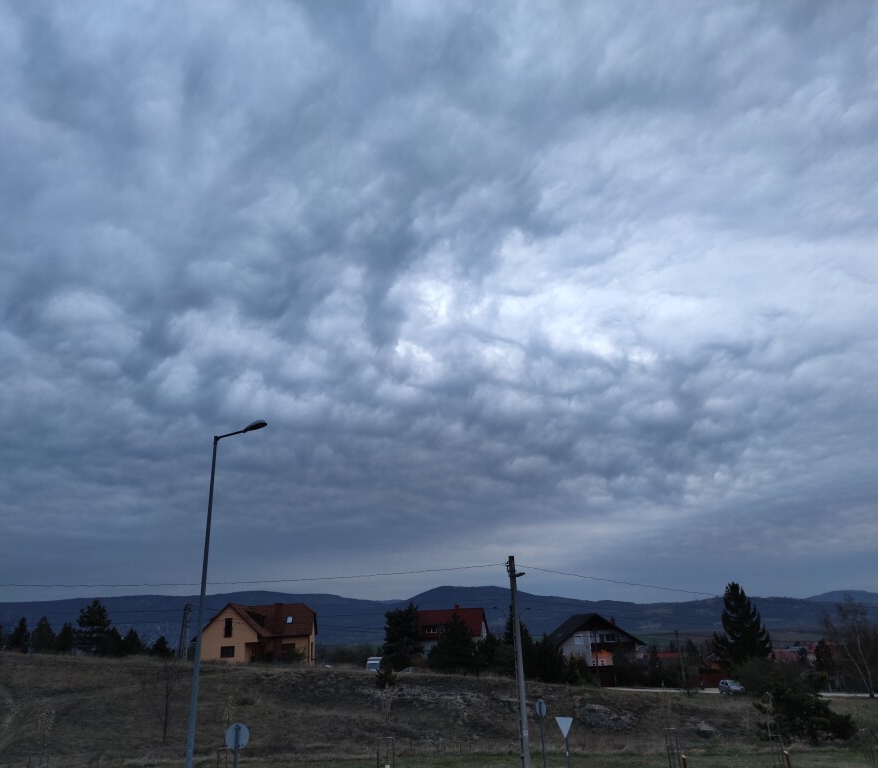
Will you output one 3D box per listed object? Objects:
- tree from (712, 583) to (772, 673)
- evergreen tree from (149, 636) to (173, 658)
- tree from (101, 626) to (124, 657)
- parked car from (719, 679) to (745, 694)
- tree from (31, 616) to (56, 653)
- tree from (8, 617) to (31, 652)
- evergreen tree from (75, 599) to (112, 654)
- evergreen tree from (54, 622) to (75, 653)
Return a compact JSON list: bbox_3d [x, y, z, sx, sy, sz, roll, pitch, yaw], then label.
[{"bbox_3d":[41.754,33.886,98.000,8.040,12.795,8.040,-10,-21,20],"label":"tree"},{"bbox_3d":[-33.613,32.038,86.000,2.822,2.727,2.822,5,-21,-20],"label":"evergreen tree"},{"bbox_3d":[-41.847,33.132,91.000,2.738,3.857,2.738,6,-21,-23],"label":"tree"},{"bbox_3d":[36.976,38.229,89.500,1.750,1.570,4.200,-2,-20,-1],"label":"parked car"},{"bbox_3d":[-47.349,29.974,85.006,2.790,4.070,2.790,8,-22,-27],"label":"tree"},{"bbox_3d":[-50.223,29.974,85.006,2.790,4.070,2.790,8,-22,-28],"label":"tree"},{"bbox_3d":[-43.309,30.586,89.000,4.381,7.000,4.381,7,-21,-24],"label":"evergreen tree"},{"bbox_3d":[-48.527,32.977,92.000,2.768,3.906,2.768,7,-22,-26],"label":"evergreen tree"}]

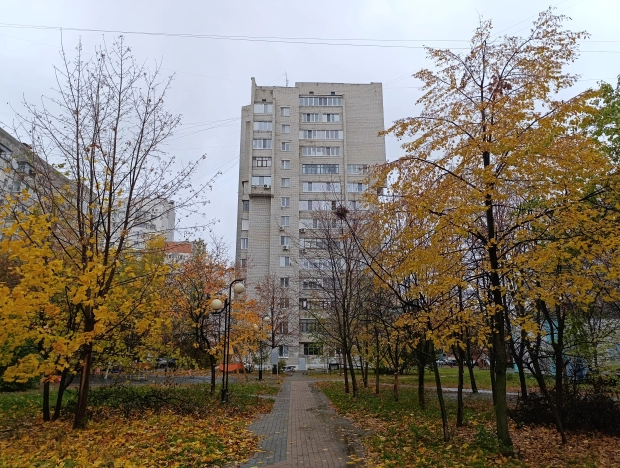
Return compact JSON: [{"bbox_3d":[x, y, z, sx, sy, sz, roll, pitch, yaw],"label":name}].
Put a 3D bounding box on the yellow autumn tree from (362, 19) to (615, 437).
[{"bbox_3d":[3.797,-0.768,8.810,5.300,9.700,5.000,0,-16,0],"label":"yellow autumn tree"}]

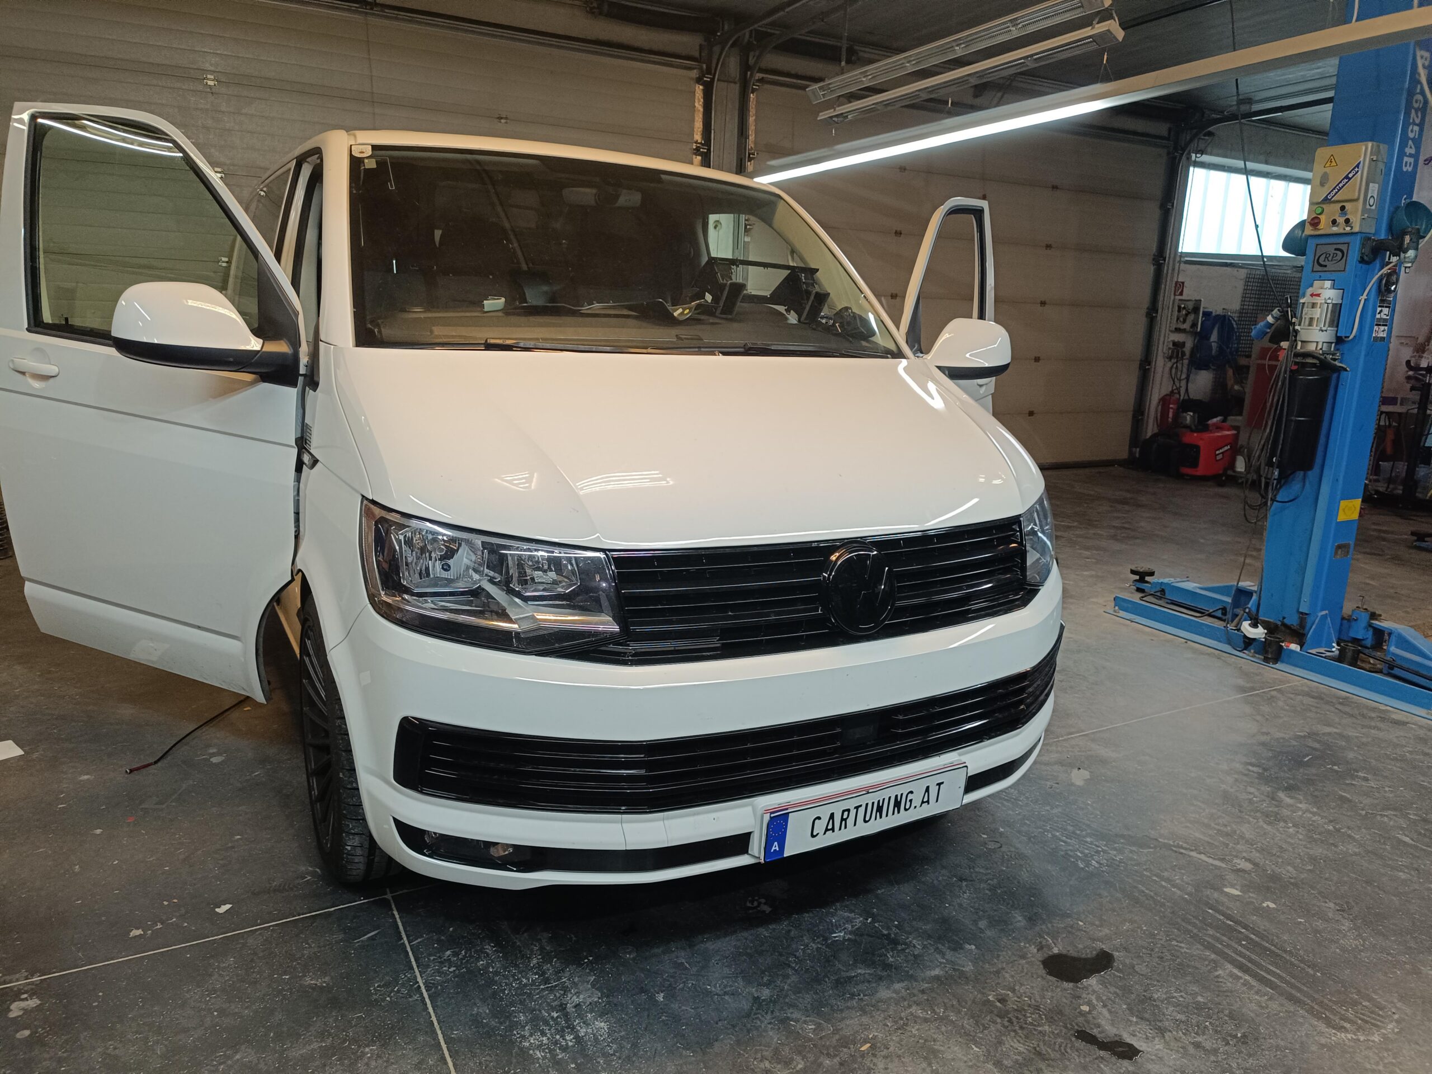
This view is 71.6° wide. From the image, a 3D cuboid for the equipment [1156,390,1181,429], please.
[{"bbox_3d":[5.003,-1.387,10.991,0.200,0.470,0.180,0,12,-10],"label":"equipment"}]

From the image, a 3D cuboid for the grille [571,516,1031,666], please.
[{"bbox_3d":[0.289,0.104,2.121,1.180,0.225,0.150,-5,14,-28],"label":"grille"}]

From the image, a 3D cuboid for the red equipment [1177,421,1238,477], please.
[{"bbox_3d":[4.949,-0.857,9.977,0.480,0.530,0.410,-4,14,-27],"label":"red equipment"}]

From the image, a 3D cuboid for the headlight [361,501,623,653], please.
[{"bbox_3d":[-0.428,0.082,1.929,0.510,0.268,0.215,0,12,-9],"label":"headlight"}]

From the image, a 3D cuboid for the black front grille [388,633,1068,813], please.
[{"bbox_3d":[0.246,0.392,2.242,1.810,0.147,0.310,-5,14,-28],"label":"black front grille"}]

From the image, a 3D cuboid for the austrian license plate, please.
[{"bbox_3d":[0.332,0.581,2.112,0.520,0.120,0.020,-5,19,-28],"label":"austrian license plate"}]

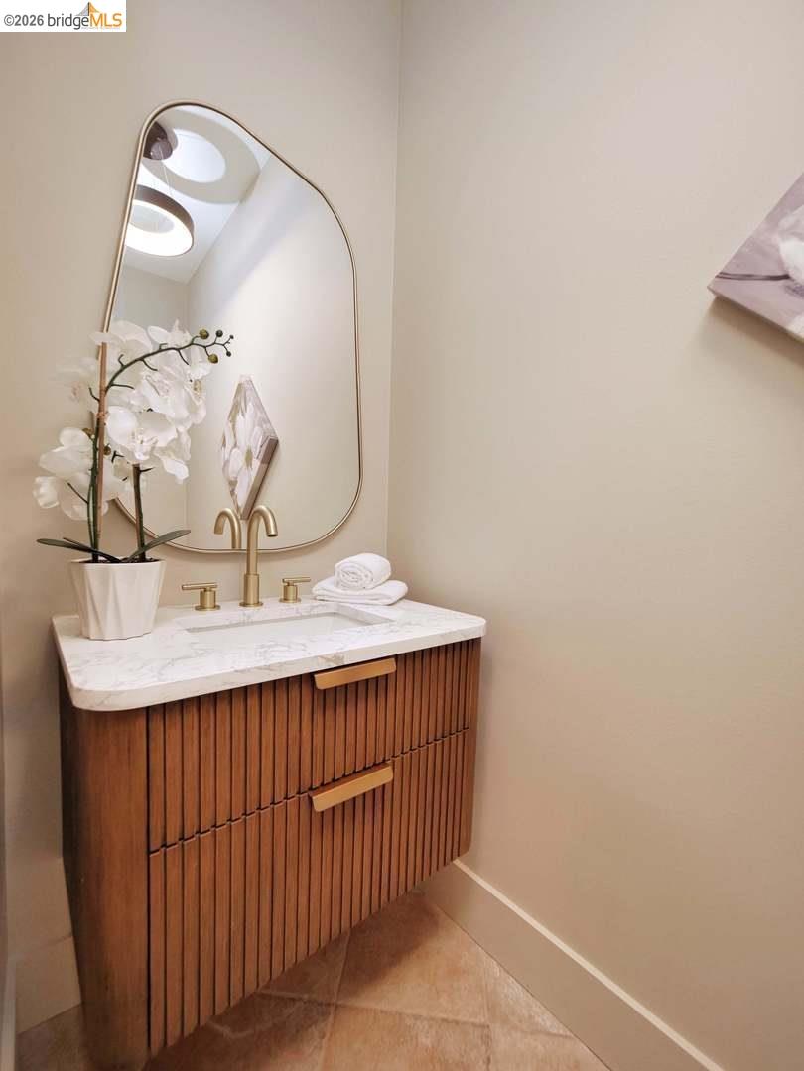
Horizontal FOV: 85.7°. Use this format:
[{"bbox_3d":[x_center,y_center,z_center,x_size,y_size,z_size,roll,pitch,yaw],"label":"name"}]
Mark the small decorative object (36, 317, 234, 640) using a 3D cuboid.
[{"bbox_3d":[-0.466,-0.110,0.782,0.300,0.565,0.220,1,1,-40],"label":"small decorative object"}]

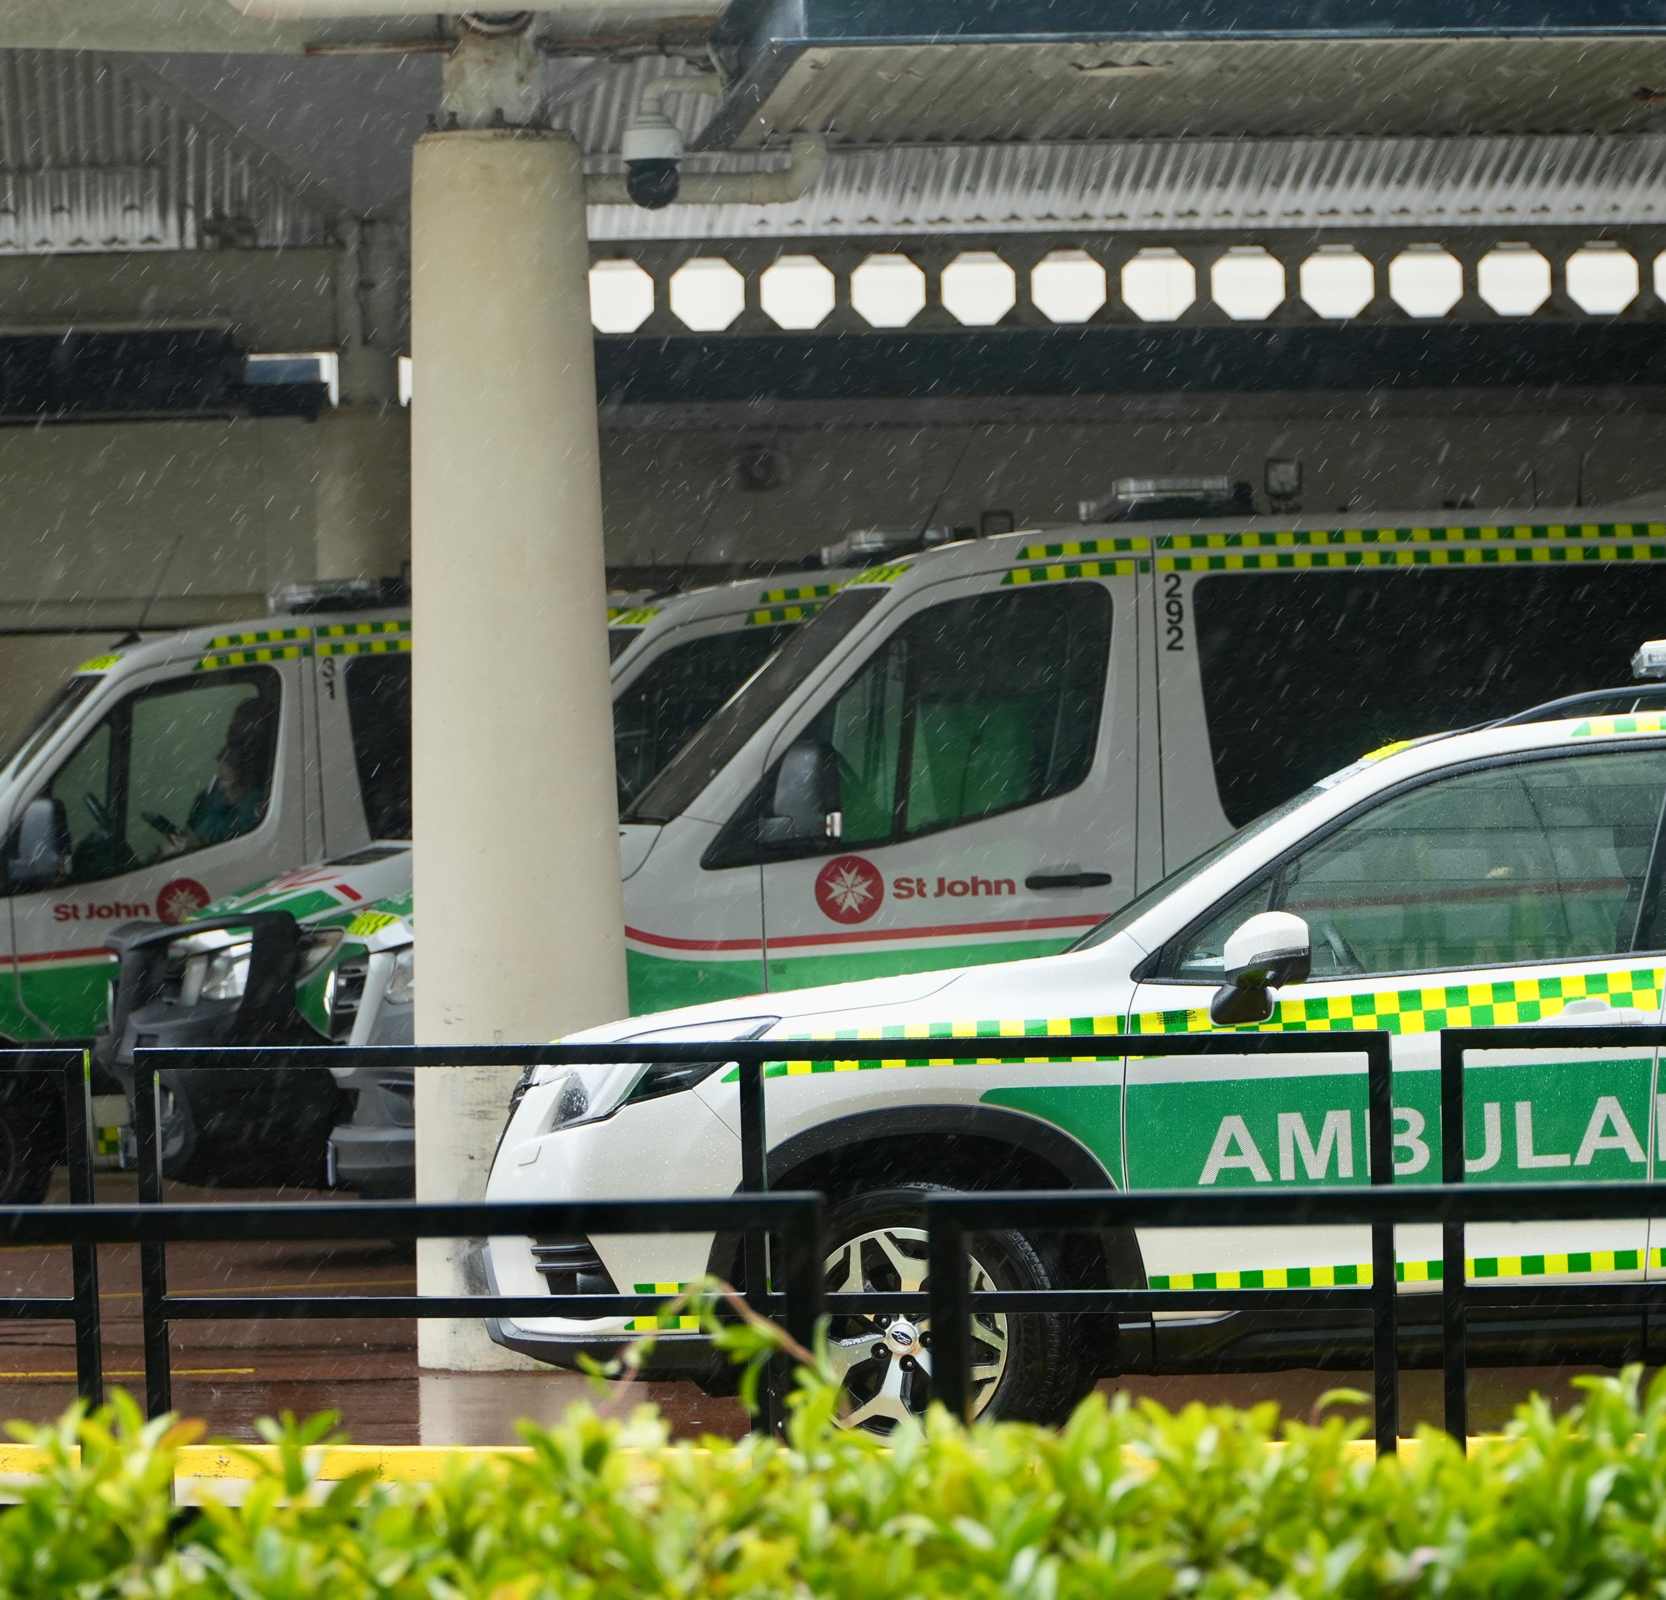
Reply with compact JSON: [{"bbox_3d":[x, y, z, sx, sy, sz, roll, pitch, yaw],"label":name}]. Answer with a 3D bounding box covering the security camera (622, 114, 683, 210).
[{"bbox_3d":[-0.486,-1.725,23.230,0.165,0.258,0.165,-1,0,0],"label":"security camera"}]

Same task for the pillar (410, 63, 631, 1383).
[{"bbox_3d":[-0.849,-0.159,22.948,0.610,3.358,0.610,-1,0,0],"label":"pillar"}]

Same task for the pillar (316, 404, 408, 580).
[{"bbox_3d":[-1.899,-0.014,35.950,0.600,3.283,0.600,-1,0,0],"label":"pillar"}]

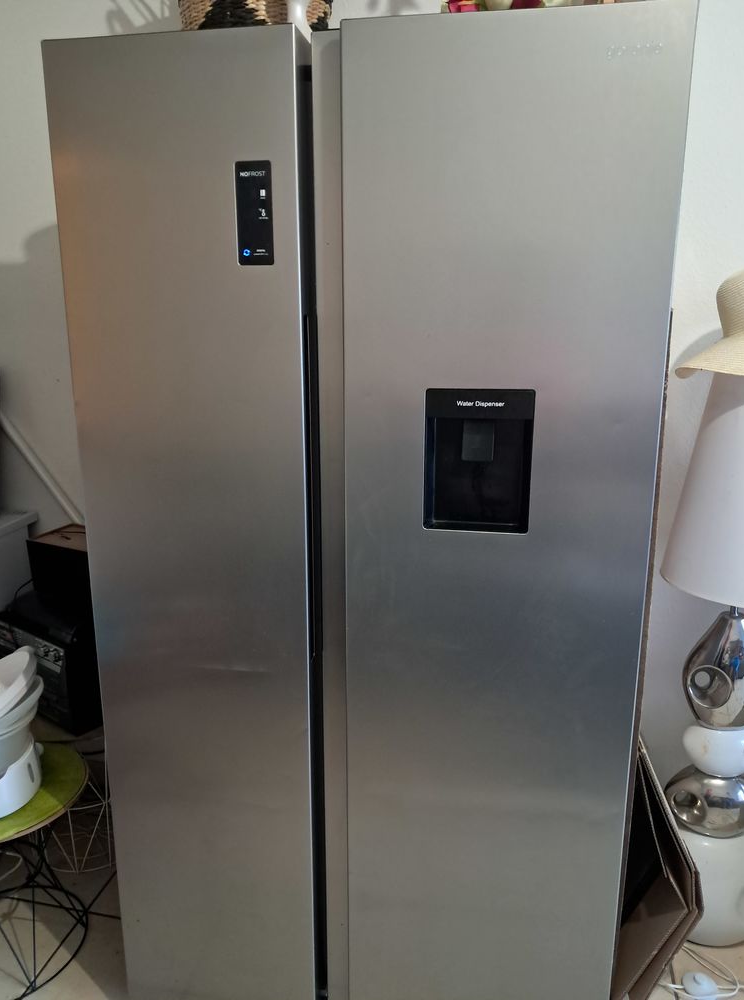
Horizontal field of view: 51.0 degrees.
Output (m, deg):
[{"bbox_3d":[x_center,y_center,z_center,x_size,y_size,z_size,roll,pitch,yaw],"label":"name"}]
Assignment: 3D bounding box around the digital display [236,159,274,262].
[{"bbox_3d":[-0.171,-0.418,1.141,0.055,0.145,0.010,3,14,10],"label":"digital display"}]

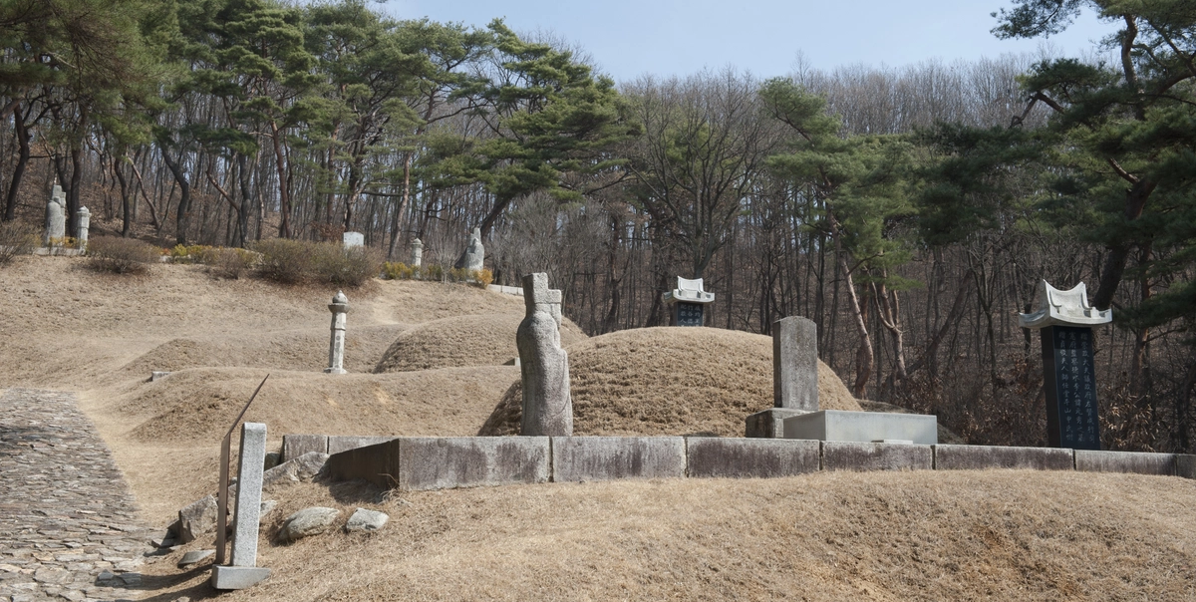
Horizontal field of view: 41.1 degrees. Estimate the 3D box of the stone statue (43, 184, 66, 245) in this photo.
[{"bbox_3d":[-16.821,-2.588,49.460,0.580,2.104,0.600,5,-12,-22],"label":"stone statue"}]

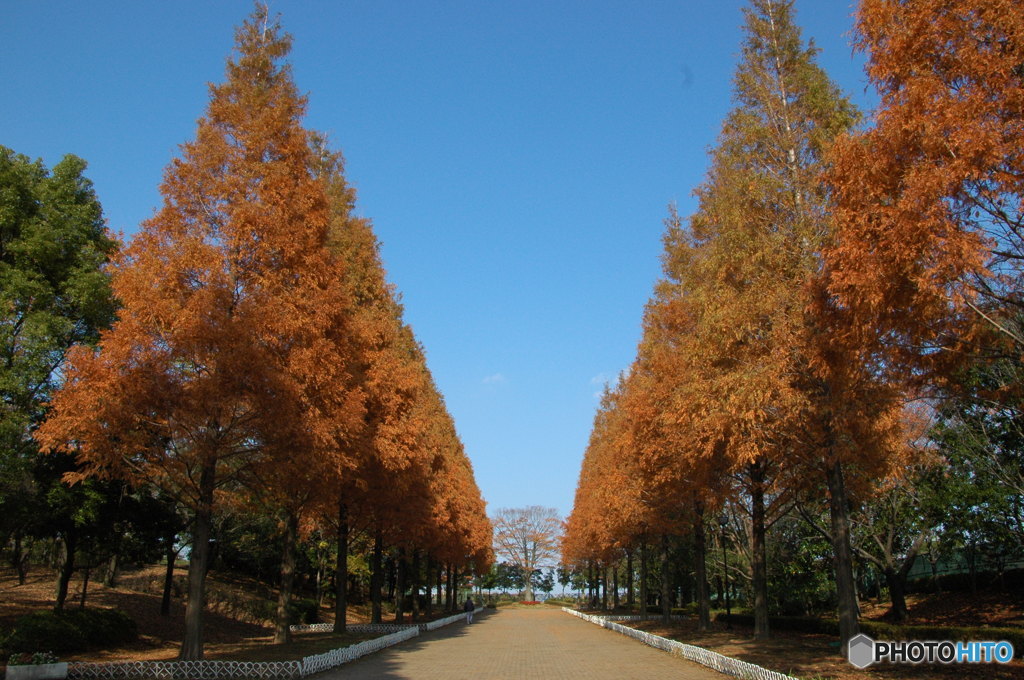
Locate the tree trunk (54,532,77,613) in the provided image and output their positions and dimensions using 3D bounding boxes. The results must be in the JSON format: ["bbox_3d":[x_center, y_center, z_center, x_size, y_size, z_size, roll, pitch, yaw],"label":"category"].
[{"bbox_3d":[-16.882,8.769,29.007,0.450,2.900,0.450,0,-19,0],"label":"tree trunk"}]

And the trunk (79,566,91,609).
[{"bbox_3d":[-17.972,10.435,32.361,0.220,1.690,0.220,0,-18,0],"label":"trunk"}]

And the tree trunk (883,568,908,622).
[{"bbox_3d":[17.000,11.315,34.004,0.720,2.270,0.720,0,-19,0],"label":"tree trunk"}]

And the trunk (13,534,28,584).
[{"bbox_3d":[-24.880,11.095,38.993,0.420,2.540,0.420,0,-18,0],"label":"trunk"}]

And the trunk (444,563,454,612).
[{"bbox_3d":[-7.068,28.178,87.584,0.550,5.330,0.550,0,-18,0],"label":"trunk"}]

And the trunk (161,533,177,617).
[{"bbox_3d":[-15.227,10.367,34.009,0.340,3.560,0.340,0,-19,0],"label":"trunk"}]

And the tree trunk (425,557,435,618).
[{"bbox_3d":[-7.099,21.268,66.010,0.550,5.080,0.550,0,-19,0],"label":"tree trunk"}]

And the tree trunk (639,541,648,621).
[{"bbox_3d":[9.333,17.166,54.889,0.460,5.460,0.460,0,-18,0],"label":"tree trunk"}]

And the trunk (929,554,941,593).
[{"bbox_3d":[23.686,13.083,43.002,0.320,2.040,0.320,0,-19,0],"label":"trunk"}]

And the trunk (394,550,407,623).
[{"bbox_3d":[-7.559,16.681,52.010,0.500,4.650,0.500,0,-19,0],"label":"trunk"}]

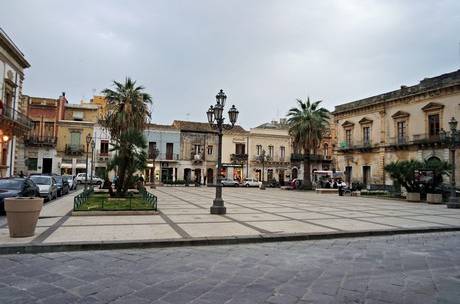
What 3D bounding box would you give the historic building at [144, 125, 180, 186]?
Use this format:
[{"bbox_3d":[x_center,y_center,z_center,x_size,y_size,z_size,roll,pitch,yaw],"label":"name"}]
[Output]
[{"bbox_3d":[-12.479,0.778,54.026,6.600,9.800,9.000,3,-4,-20],"label":"historic building"}]

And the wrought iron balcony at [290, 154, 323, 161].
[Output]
[{"bbox_3d":[13.936,0.989,55.095,6.400,1.300,0.950,3,-5,-19],"label":"wrought iron balcony"}]

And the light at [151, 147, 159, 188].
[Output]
[{"bbox_3d":[-9.119,1.666,37.407,1.300,5.400,1.300,3,-5,-19],"label":"light"}]

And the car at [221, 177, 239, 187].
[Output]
[{"bbox_3d":[-0.197,5.136,51.545,3.750,1.430,1.600,3,-4,-20],"label":"car"}]

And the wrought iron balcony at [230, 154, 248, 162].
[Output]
[{"bbox_3d":[1.604,0.976,50.677,2.700,1.300,0.900,3,-5,-19],"label":"wrought iron balcony"}]

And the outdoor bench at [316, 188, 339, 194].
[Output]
[{"bbox_3d":[10.689,4.321,33.516,3.000,0.500,0.600,3,-4,-20],"label":"outdoor bench"}]

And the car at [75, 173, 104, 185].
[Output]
[{"bbox_3d":[-19.709,3.841,43.048,3.900,1.500,1.680,3,-4,-20],"label":"car"}]

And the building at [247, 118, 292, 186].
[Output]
[{"bbox_3d":[5.912,0.778,61.558,8.600,11.800,10.000,3,-4,-20],"label":"building"}]

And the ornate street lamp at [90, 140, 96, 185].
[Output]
[{"bbox_3d":[-16.416,1.485,36.707,0.550,5.400,0.550,3,-5,-19],"label":"ornate street lamp"}]

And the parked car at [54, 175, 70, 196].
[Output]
[{"bbox_3d":[-12.853,2.406,22.347,1.700,1.480,4.000,3,-4,-20],"label":"parked car"}]

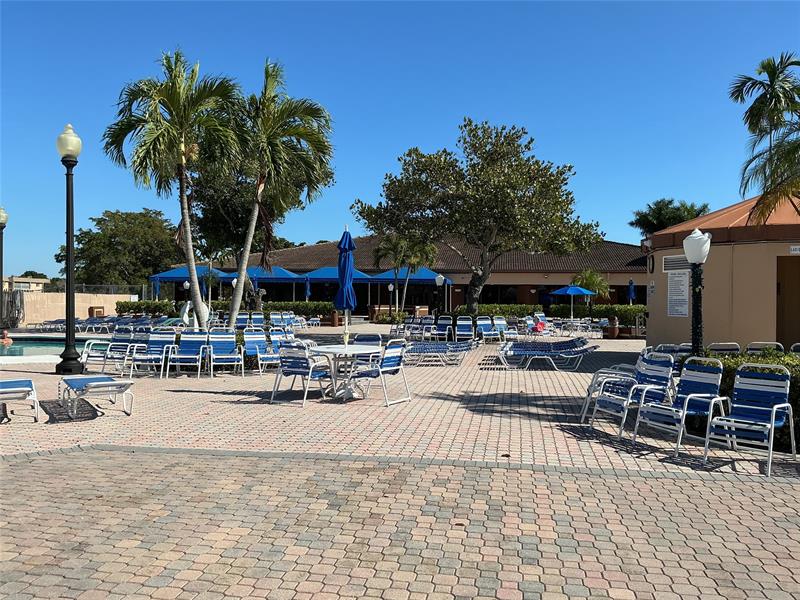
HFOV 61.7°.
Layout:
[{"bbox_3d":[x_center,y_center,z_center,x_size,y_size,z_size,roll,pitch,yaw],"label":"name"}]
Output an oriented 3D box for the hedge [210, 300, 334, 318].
[{"bbox_3d":[-7.600,0.640,39.500,7.300,1.150,1.100,0,0,0],"label":"hedge"}]

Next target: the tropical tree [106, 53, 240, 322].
[{"bbox_3d":[-5.030,-2.040,14.800,3.000,6.860,3.000,0,0,0],"label":"tropical tree"}]

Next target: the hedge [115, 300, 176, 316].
[{"bbox_3d":[-15.899,0.505,42.297,3.800,0.950,1.100,0,0,0],"label":"hedge"}]

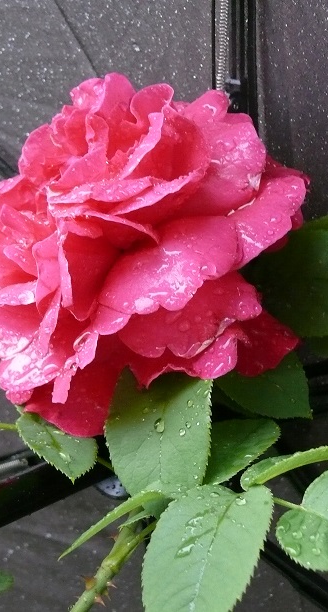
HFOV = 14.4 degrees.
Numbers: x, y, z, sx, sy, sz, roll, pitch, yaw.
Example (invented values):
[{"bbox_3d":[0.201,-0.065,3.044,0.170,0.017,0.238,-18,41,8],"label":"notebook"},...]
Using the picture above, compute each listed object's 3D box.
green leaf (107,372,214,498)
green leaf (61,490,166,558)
[{"bbox_3d":[-0.001,0.038,0.374,0.031,0.010,0.042,3,74,1],"label":"green leaf"},{"bbox_3d":[-0.014,0.061,0.362,0.037,0.011,0.020,-34,15,-7],"label":"green leaf"}]

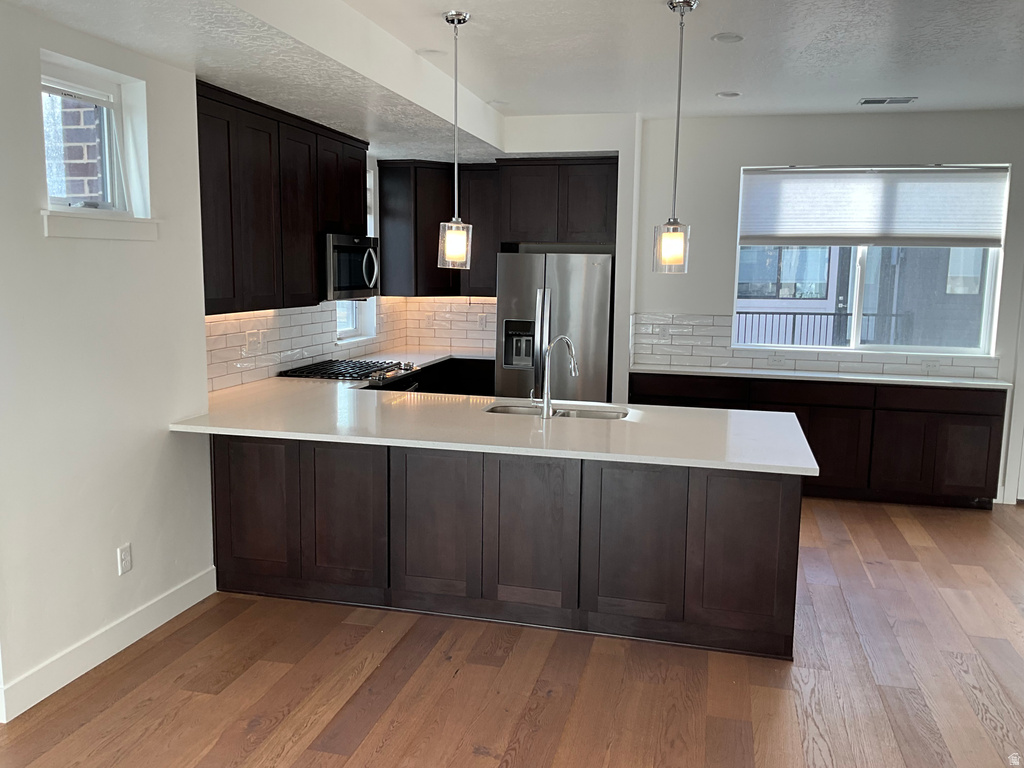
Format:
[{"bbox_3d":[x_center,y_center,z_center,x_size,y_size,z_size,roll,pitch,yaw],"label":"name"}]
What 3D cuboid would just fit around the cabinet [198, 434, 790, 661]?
[{"bbox_3d":[-0.023,0.616,4.380,2.774,0.884,0.937,3,8,14],"label":"cabinet"}]

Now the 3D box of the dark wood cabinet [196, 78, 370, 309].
[{"bbox_3d":[-1.406,-1.003,5.093,0.336,1.093,2.090,3,8,14],"label":"dark wood cabinet"}]

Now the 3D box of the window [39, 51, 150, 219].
[{"bbox_3d":[-1.684,-0.958,3.388,0.138,0.569,0.574,3,8,14],"label":"window"}]

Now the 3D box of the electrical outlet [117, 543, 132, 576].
[{"bbox_3d":[-1.643,0.743,3.640,0.007,0.118,0.078,3,8,14],"label":"electrical outlet"}]

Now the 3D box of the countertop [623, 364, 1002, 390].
[{"bbox_3d":[2.157,-0.060,6.232,2.572,0.030,0.323,3,8,14],"label":"countertop"}]

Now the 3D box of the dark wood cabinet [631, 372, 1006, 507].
[{"bbox_3d":[2.143,0.384,6.307,2.554,0.869,0.301,3,8,14],"label":"dark wood cabinet"}]

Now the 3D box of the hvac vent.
[{"bbox_3d":[2.475,-1.858,5.656,0.348,0.018,0.212,3,8,14],"label":"hvac vent"}]

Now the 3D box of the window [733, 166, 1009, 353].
[{"bbox_3d":[2.557,-0.895,6.222,1.802,1.331,0.091,3,8,14],"label":"window"}]

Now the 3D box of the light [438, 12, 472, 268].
[{"bbox_3d":[-0.260,-1.105,3.952,0.152,1.138,0.152,1,7,0],"label":"light"}]

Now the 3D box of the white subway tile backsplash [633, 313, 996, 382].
[{"bbox_3d":[2.204,-0.290,6.370,2.583,0.402,0.030,3,8,14],"label":"white subway tile backsplash"}]

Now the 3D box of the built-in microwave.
[{"bbox_3d":[-1.214,-0.785,5.735,0.415,0.415,0.766,3,8,14],"label":"built-in microwave"}]

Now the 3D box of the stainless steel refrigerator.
[{"bbox_3d":[0.405,-0.194,7.105,0.902,1.748,0.836,3,8,14],"label":"stainless steel refrigerator"}]

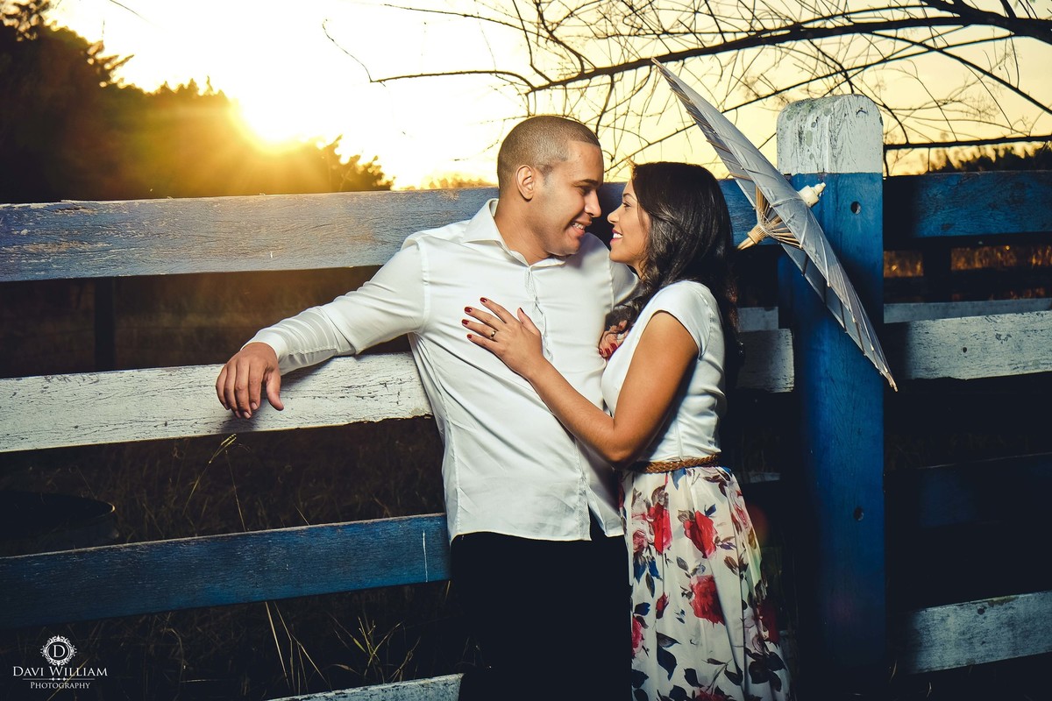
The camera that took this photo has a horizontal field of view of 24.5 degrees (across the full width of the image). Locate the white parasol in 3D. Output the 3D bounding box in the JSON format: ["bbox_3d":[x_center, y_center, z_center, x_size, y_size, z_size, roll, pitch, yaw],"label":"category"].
[{"bbox_3d":[0.371,-0.158,4.812,0.560,0.818,0.818,-37,0,4],"label":"white parasol"}]

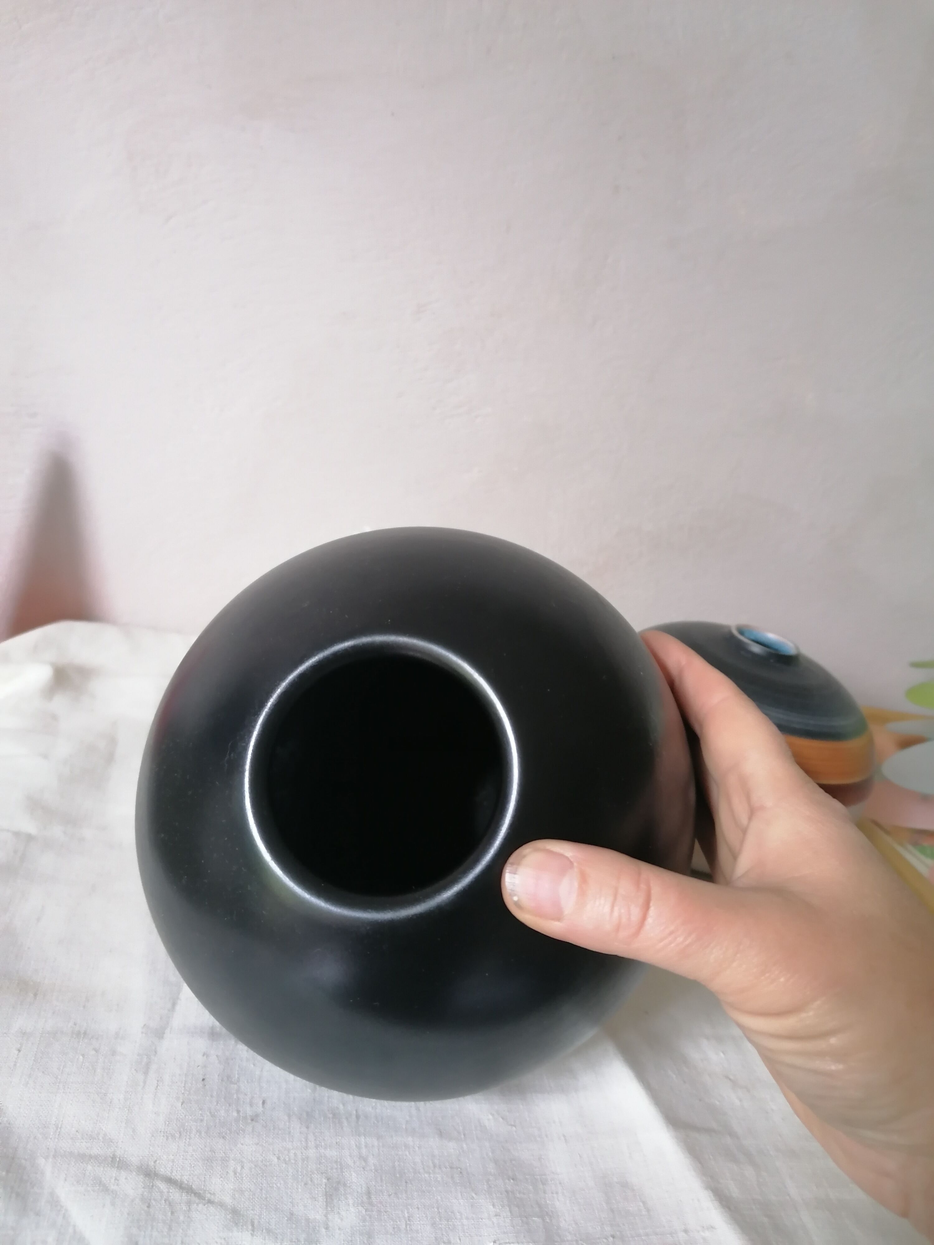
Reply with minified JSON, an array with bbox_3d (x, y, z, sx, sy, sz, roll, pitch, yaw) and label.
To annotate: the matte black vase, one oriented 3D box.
[{"bbox_3d":[-0.013,0.050,0.276,0.154,0.154,0.139,0,-15,7],"label":"matte black vase"}]

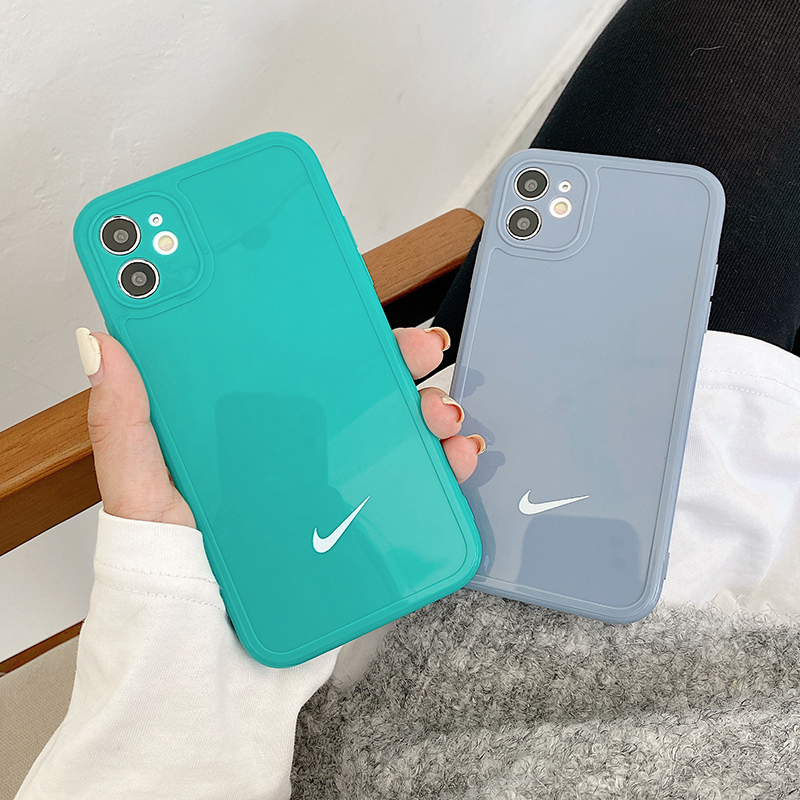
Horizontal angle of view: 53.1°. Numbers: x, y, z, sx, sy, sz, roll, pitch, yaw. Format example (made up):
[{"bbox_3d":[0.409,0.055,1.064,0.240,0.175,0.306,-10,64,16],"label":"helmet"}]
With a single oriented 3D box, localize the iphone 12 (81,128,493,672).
[{"bbox_3d":[-0.037,-0.002,0.248,0.080,0.012,0.154,-23,88,-8],"label":"iphone 12"}]

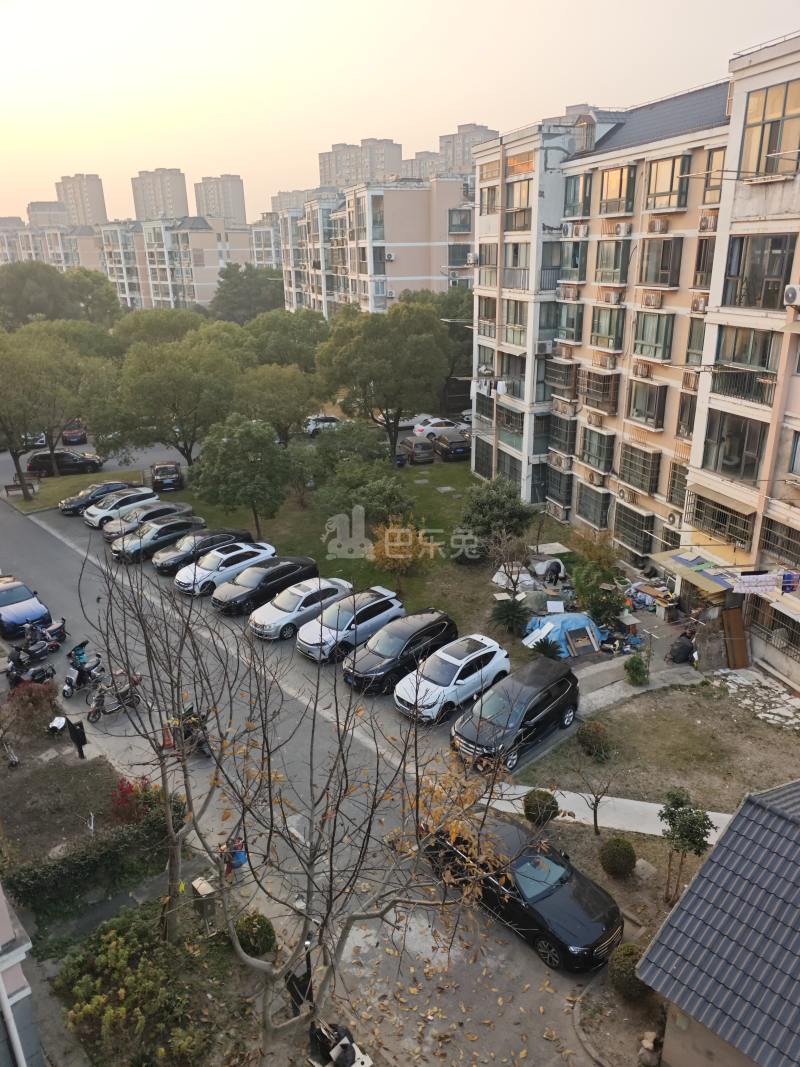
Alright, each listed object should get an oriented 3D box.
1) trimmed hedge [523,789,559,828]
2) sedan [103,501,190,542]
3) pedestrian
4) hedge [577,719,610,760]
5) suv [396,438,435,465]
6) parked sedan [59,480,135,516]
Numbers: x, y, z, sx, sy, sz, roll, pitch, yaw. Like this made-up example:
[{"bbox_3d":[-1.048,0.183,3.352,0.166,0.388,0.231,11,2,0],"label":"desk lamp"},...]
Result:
[{"bbox_3d":[3.640,7.120,19.100,0.900,0.980,0.900,-1,21,0],"label":"trimmed hedge"},{"bbox_3d":[-13.943,-0.818,40.989,4.680,1.470,1.810,-20,27,-40],"label":"sedan"},{"bbox_3d":[-9.727,6.058,22.336,0.600,1.550,0.420,8,22,22],"label":"pedestrian"},{"bbox_3d":[5.793,6.145,22.216,0.969,1.002,0.969,-1,21,0],"label":"hedge"},{"bbox_3d":[1.081,-6.206,53.834,1.813,1.676,4.474,-7,22,-15],"label":"suv"},{"bbox_3d":[-17.960,-2.204,44.191,1.820,1.450,4.550,18,28,42],"label":"parked sedan"}]

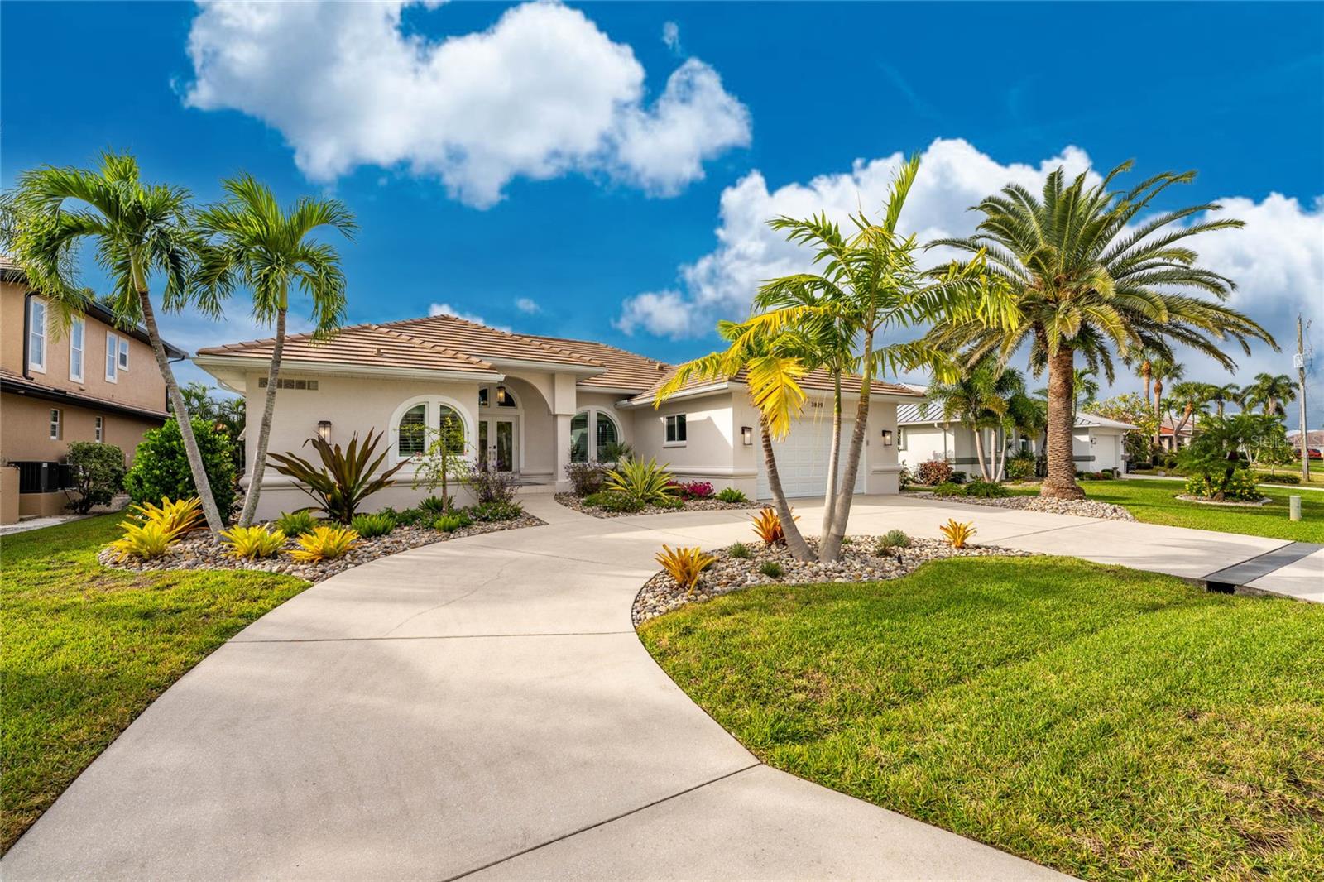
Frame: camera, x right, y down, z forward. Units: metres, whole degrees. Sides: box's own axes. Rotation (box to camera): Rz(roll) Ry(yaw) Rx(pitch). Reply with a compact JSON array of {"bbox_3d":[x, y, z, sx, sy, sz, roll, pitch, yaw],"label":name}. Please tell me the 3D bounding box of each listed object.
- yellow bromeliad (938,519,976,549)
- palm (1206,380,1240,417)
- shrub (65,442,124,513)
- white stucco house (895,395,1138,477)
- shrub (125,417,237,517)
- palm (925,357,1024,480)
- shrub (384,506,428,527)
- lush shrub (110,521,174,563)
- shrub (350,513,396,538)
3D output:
[{"bbox_3d":[4.548,1.414,7.874,0.500,0.460,0.500,-1,-1,30],"label":"yellow bromeliad"},{"bbox_3d":[50.243,-1.986,46.000,2.600,6.744,2.600,1,-2,-42],"label":"palm"},{"bbox_3d":[-13.656,0.884,12.400,1.100,1.718,1.020,-2,-2,42],"label":"shrub"},{"bbox_3d":[20.463,-0.559,35.365,17.700,5.500,13.400,1,-1,-28],"label":"white stucco house"},{"bbox_3d":[-11.226,0.539,11.992,1.900,2.350,1.900,1,-2,-43],"label":"shrub"},{"bbox_3d":[15.076,-1.058,24.800,4.100,5.952,4.000,-2,-2,31],"label":"palm"},{"bbox_3d":[-4.825,1.432,9.700,0.760,0.409,0.750,0,-2,-26],"label":"shrub"},{"bbox_3d":[-6.931,1.335,6.850,0.700,0.550,0.660,-2,-2,45],"label":"lush shrub"},{"bbox_3d":[-5.102,1.428,9.074,0.700,0.440,0.680,1,-1,-29],"label":"shrub"}]

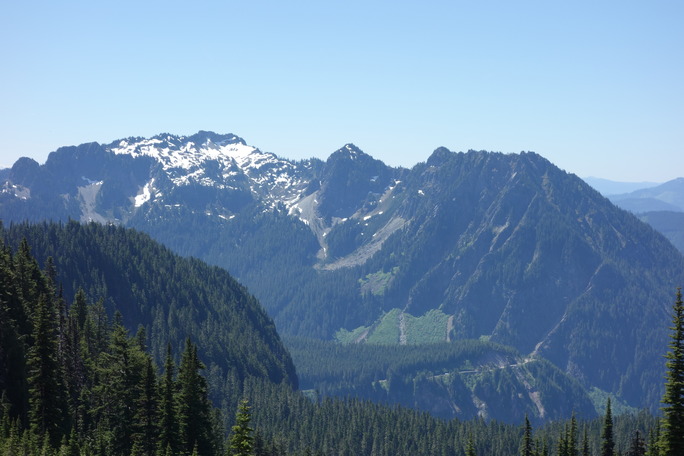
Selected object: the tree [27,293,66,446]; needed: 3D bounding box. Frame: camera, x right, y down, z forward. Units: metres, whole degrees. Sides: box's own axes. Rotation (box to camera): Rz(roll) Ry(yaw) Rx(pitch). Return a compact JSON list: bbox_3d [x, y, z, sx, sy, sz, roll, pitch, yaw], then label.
[{"bbox_3d":[-31.528,15.150,150.000,4.300,16.500,4.300,0,1,0],"label":"tree"}]

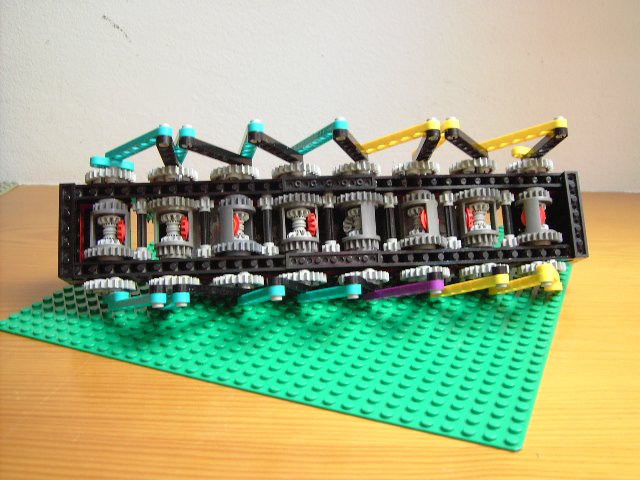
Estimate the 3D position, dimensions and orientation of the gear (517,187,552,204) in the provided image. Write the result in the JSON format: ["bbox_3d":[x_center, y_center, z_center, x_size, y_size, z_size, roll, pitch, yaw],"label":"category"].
[{"bbox_3d":[0.117,-0.023,0.353,0.018,0.007,0.018,-2,-12,-5],"label":"gear"}]

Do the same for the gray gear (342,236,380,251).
[{"bbox_3d":[0.022,0.003,0.338,0.019,0.007,0.019,-2,-11,-6],"label":"gray gear"}]

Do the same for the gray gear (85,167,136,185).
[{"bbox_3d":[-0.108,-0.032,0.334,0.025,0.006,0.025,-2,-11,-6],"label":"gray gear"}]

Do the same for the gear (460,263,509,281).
[{"bbox_3d":[0.086,0.017,0.339,0.025,0.008,0.025,-2,-12,-5],"label":"gear"}]

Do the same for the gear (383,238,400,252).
[{"bbox_3d":[0.038,0.003,0.340,0.010,0.008,0.010,-2,-11,-6],"label":"gear"}]

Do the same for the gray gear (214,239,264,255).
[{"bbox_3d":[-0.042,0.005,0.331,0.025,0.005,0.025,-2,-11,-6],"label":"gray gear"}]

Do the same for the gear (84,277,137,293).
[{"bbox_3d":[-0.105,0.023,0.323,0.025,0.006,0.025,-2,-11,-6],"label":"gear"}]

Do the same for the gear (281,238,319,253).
[{"bbox_3d":[-0.010,0.005,0.336,0.018,0.007,0.018,-2,-12,-5],"label":"gear"}]

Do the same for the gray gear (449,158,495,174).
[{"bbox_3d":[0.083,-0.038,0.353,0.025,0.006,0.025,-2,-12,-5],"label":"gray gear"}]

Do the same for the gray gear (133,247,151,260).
[{"bbox_3d":[-0.089,0.007,0.326,0.009,0.007,0.009,-2,-11,-6],"label":"gray gear"}]

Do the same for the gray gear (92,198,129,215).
[{"bbox_3d":[-0.107,-0.015,0.332,0.018,0.007,0.018,-2,-12,-5],"label":"gray gear"}]

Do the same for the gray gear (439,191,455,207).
[{"bbox_3d":[0.069,-0.021,0.346,0.010,0.008,0.010,-2,-12,-5],"label":"gray gear"}]

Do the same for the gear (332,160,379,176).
[{"bbox_3d":[0.020,-0.036,0.345,0.025,0.008,0.025,-2,-12,-5],"label":"gear"}]

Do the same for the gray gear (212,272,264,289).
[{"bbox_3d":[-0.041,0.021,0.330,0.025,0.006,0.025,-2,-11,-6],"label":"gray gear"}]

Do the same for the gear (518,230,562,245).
[{"bbox_3d":[0.117,0.001,0.345,0.025,0.007,0.025,-2,-12,-5],"label":"gear"}]

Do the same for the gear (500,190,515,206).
[{"bbox_3d":[0.100,-0.022,0.349,0.010,0.008,0.010,-2,-12,-5],"label":"gear"}]

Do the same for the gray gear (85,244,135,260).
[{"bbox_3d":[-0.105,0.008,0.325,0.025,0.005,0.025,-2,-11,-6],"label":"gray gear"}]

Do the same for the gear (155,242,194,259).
[{"bbox_3d":[-0.074,0.007,0.330,0.018,0.007,0.018,-2,-12,-5],"label":"gear"}]

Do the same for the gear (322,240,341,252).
[{"bbox_3d":[0.006,0.004,0.335,0.010,0.008,0.010,-2,-12,-5],"label":"gear"}]

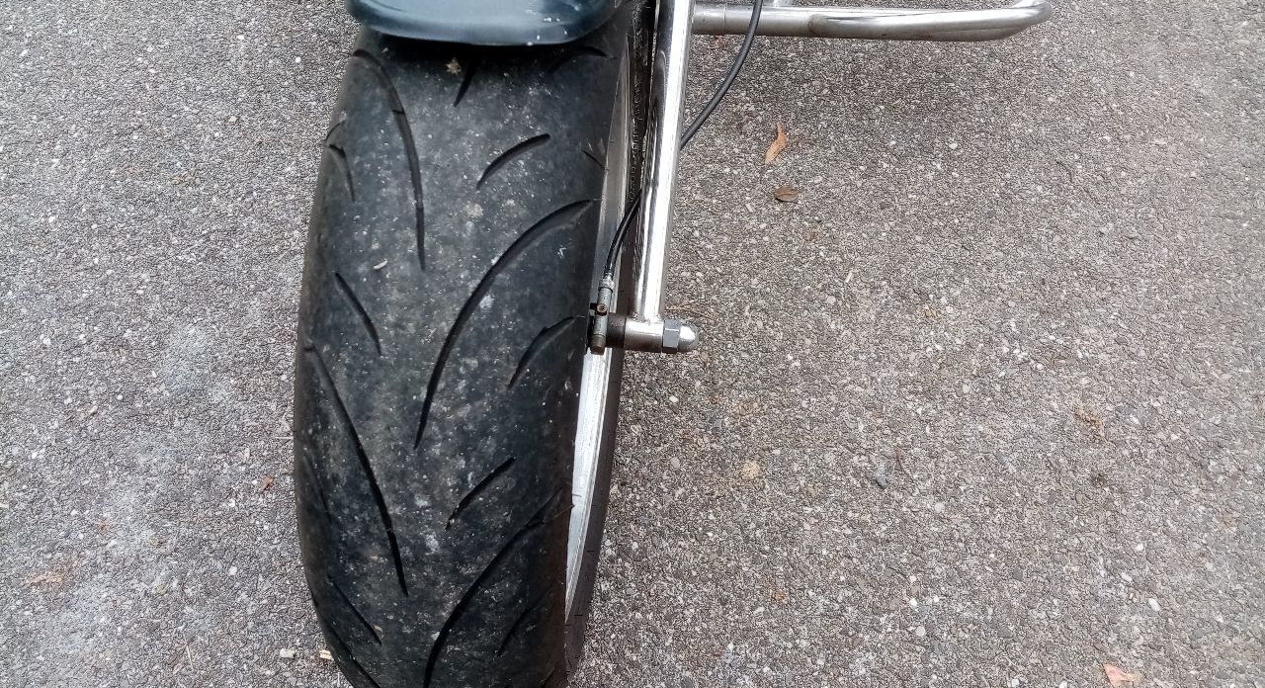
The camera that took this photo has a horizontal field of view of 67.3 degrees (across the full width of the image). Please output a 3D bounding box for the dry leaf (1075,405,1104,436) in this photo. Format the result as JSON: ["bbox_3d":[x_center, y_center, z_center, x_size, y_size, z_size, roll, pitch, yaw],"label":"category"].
[{"bbox_3d":[0.520,0.086,1.085,0.037,0.007,0.030,25,61,13],"label":"dry leaf"}]

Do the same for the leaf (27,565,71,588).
[{"bbox_3d":[-0.587,0.236,0.956,0.043,0.006,0.016,-19,61,-13],"label":"leaf"}]

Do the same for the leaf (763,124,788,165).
[{"bbox_3d":[0.199,-0.272,1.297,0.023,0.010,0.077,16,59,8],"label":"leaf"}]

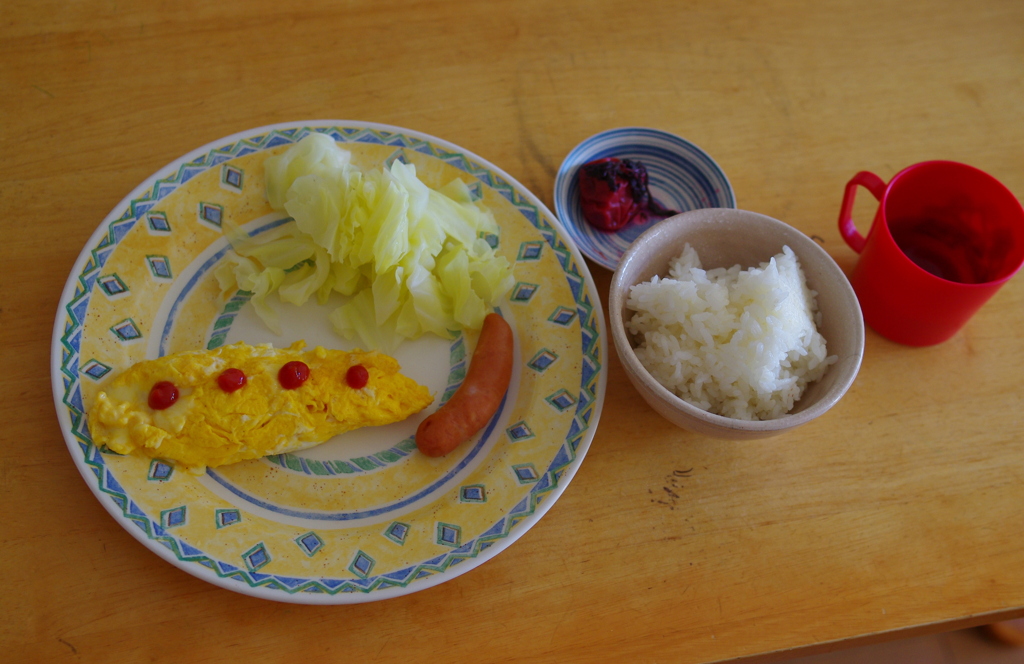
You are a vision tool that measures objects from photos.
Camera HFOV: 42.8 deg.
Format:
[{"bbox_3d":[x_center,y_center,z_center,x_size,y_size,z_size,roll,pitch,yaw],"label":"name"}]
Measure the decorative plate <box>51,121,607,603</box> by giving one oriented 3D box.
[{"bbox_3d":[-0.086,0.008,0.641,0.266,0.023,0.266,3,60,-5],"label":"decorative plate"}]

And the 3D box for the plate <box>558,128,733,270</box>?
[{"bbox_3d":[0.070,-0.064,0.703,0.098,0.022,0.098,3,60,-5],"label":"plate"}]

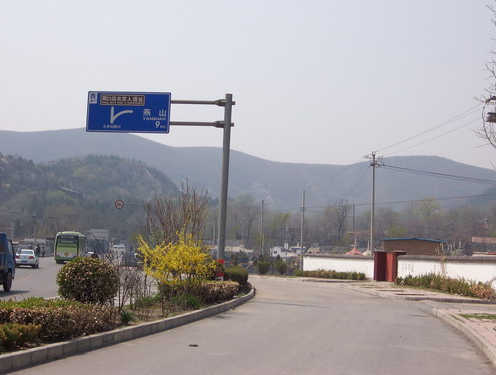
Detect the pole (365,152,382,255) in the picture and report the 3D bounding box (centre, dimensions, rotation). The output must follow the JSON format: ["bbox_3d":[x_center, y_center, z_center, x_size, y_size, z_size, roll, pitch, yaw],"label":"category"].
[{"bbox_3d":[9.375,2.025,65.000,1.400,9.300,0.500,1,-4,0],"label":"pole"}]

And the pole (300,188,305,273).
[{"bbox_3d":[4.905,3.897,78.000,0.250,7.300,0.250,1,-4,0],"label":"pole"}]

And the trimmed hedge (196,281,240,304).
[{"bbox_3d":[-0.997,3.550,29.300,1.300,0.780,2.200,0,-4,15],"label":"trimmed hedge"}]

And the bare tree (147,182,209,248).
[{"bbox_3d":[-2.684,1.828,33.000,2.400,4.000,2.300,1,-4,0],"label":"bare tree"}]

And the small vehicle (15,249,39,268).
[{"bbox_3d":[-18.115,5.845,71.121,1.700,1.450,4.400,2,-4,-8],"label":"small vehicle"}]

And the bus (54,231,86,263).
[{"bbox_3d":[-18.131,6.126,88.252,2.400,3.100,8.800,2,-4,-7],"label":"bus"}]

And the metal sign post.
[{"bbox_3d":[-3.412,0.156,33.800,5.700,7.700,0.400,1,-4,-2],"label":"metal sign post"}]

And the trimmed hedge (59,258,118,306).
[{"bbox_3d":[-4.630,2.697,25.000,1.750,1.420,1.700,1,-4,0],"label":"trimmed hedge"}]

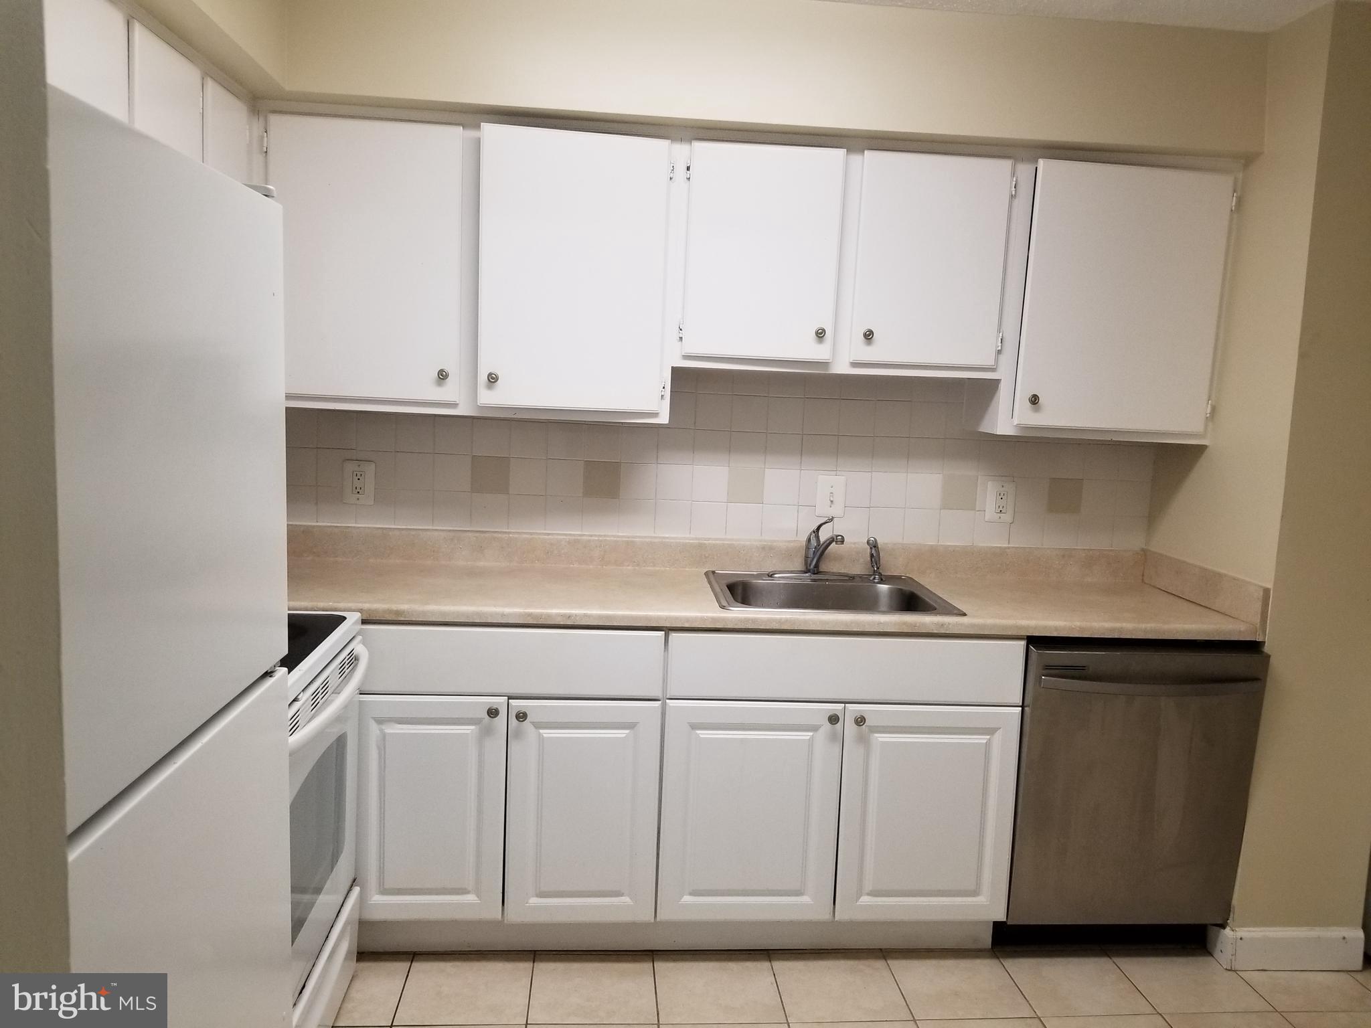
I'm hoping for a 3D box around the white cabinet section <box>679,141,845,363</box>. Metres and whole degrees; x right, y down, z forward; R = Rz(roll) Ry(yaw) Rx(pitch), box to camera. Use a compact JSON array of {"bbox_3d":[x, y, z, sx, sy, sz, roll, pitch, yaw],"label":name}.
[{"bbox_3d":[0.192,-0.701,2.839,0.399,0.546,0.294,2,8,-5],"label":"white cabinet section"}]

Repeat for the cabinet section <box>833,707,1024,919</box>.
[{"bbox_3d":[0.586,0.722,2.879,0.443,0.568,0.575,2,8,-5],"label":"cabinet section"}]

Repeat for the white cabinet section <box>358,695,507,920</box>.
[{"bbox_3d":[-0.642,0.678,2.772,0.358,0.567,0.575,2,8,-5],"label":"white cabinet section"}]

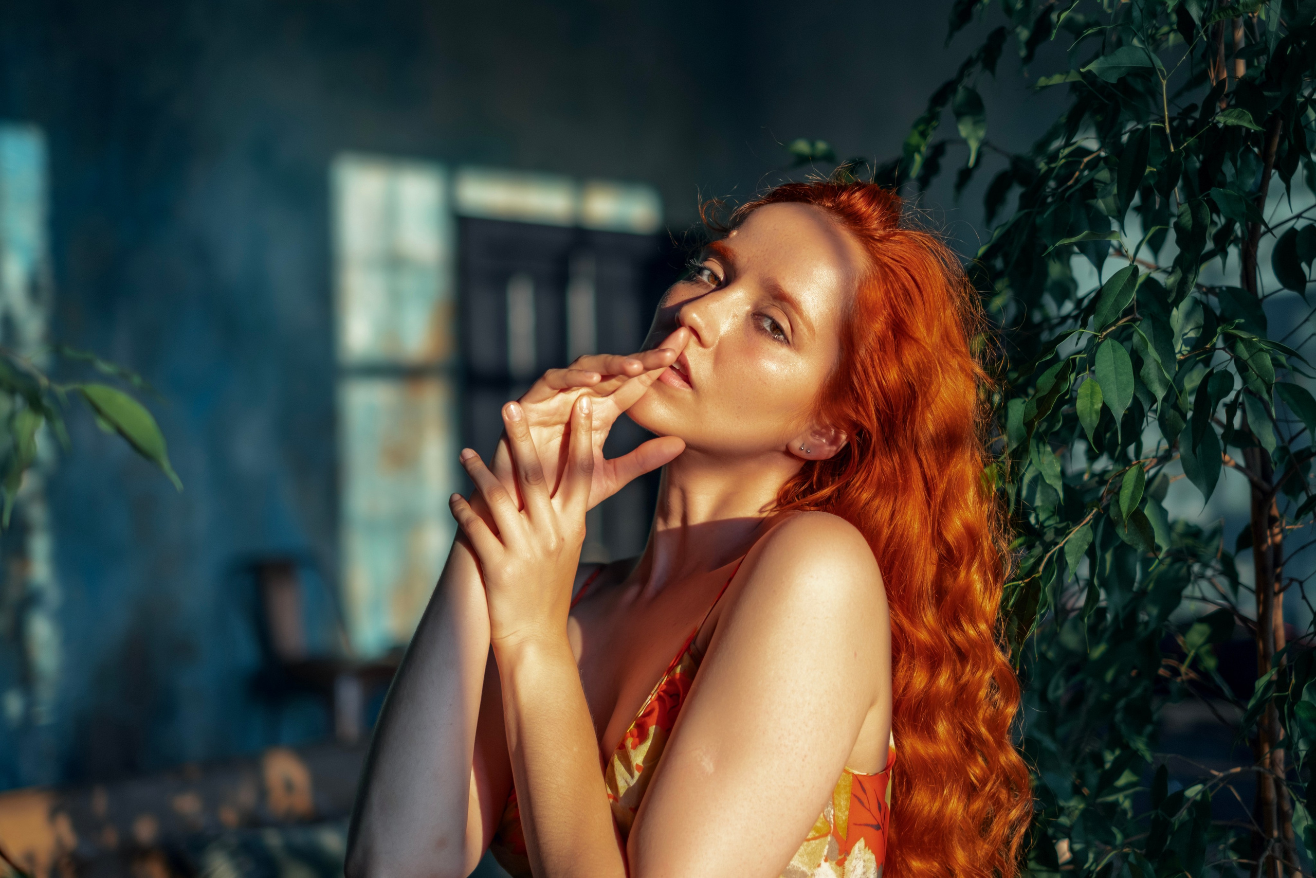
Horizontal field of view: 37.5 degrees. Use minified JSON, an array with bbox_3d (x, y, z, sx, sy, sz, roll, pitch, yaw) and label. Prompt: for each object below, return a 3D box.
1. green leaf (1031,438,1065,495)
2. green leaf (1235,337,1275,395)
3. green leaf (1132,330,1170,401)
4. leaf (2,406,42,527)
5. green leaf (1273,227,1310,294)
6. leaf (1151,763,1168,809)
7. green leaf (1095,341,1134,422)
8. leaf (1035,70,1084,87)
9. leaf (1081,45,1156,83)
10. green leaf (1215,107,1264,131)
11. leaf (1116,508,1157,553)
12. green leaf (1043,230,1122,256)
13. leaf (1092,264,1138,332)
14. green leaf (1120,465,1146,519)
[{"bbox_3d":[0.314,0.022,1.560,0.020,0.054,0.016,-28,-21,10],"label":"green leaf"},{"bbox_3d":[0.487,-0.059,1.580,0.025,0.059,0.018,-28,-21,16],"label":"green leaf"},{"bbox_3d":[0.393,-0.060,1.540,0.025,0.065,0.018,-14,-16,14],"label":"green leaf"},{"bbox_3d":[-0.378,0.017,1.150,0.017,0.075,0.020,11,-14,-18],"label":"leaf"},{"bbox_3d":[0.497,-0.138,1.520,0.030,0.057,0.014,-9,0,-11],"label":"green leaf"},{"bbox_3d":[0.401,0.277,1.550,0.019,0.038,0.012,-1,3,-27],"label":"leaf"},{"bbox_3d":[0.342,-0.042,1.450,0.030,0.067,0.012,-5,-6,-1],"label":"green leaf"},{"bbox_3d":[0.327,-0.293,1.580,0.041,0.010,0.022,-9,8,13],"label":"leaf"},{"bbox_3d":[0.368,-0.300,1.550,0.060,0.027,0.018,4,12,13],"label":"leaf"},{"bbox_3d":[0.439,-0.240,1.460,0.037,0.015,0.024,15,22,10],"label":"green leaf"},{"bbox_3d":[0.365,0.069,1.480,0.026,0.052,0.014,-32,-6,-6],"label":"leaf"},{"bbox_3d":[0.315,-0.145,1.440,0.056,0.015,0.026,11,9,-17],"label":"green leaf"},{"bbox_3d":[0.362,-0.111,1.530,0.025,0.062,0.015,32,-5,9],"label":"leaf"},{"bbox_3d":[0.355,0.041,1.450,0.020,0.043,0.012,9,-6,18],"label":"green leaf"}]

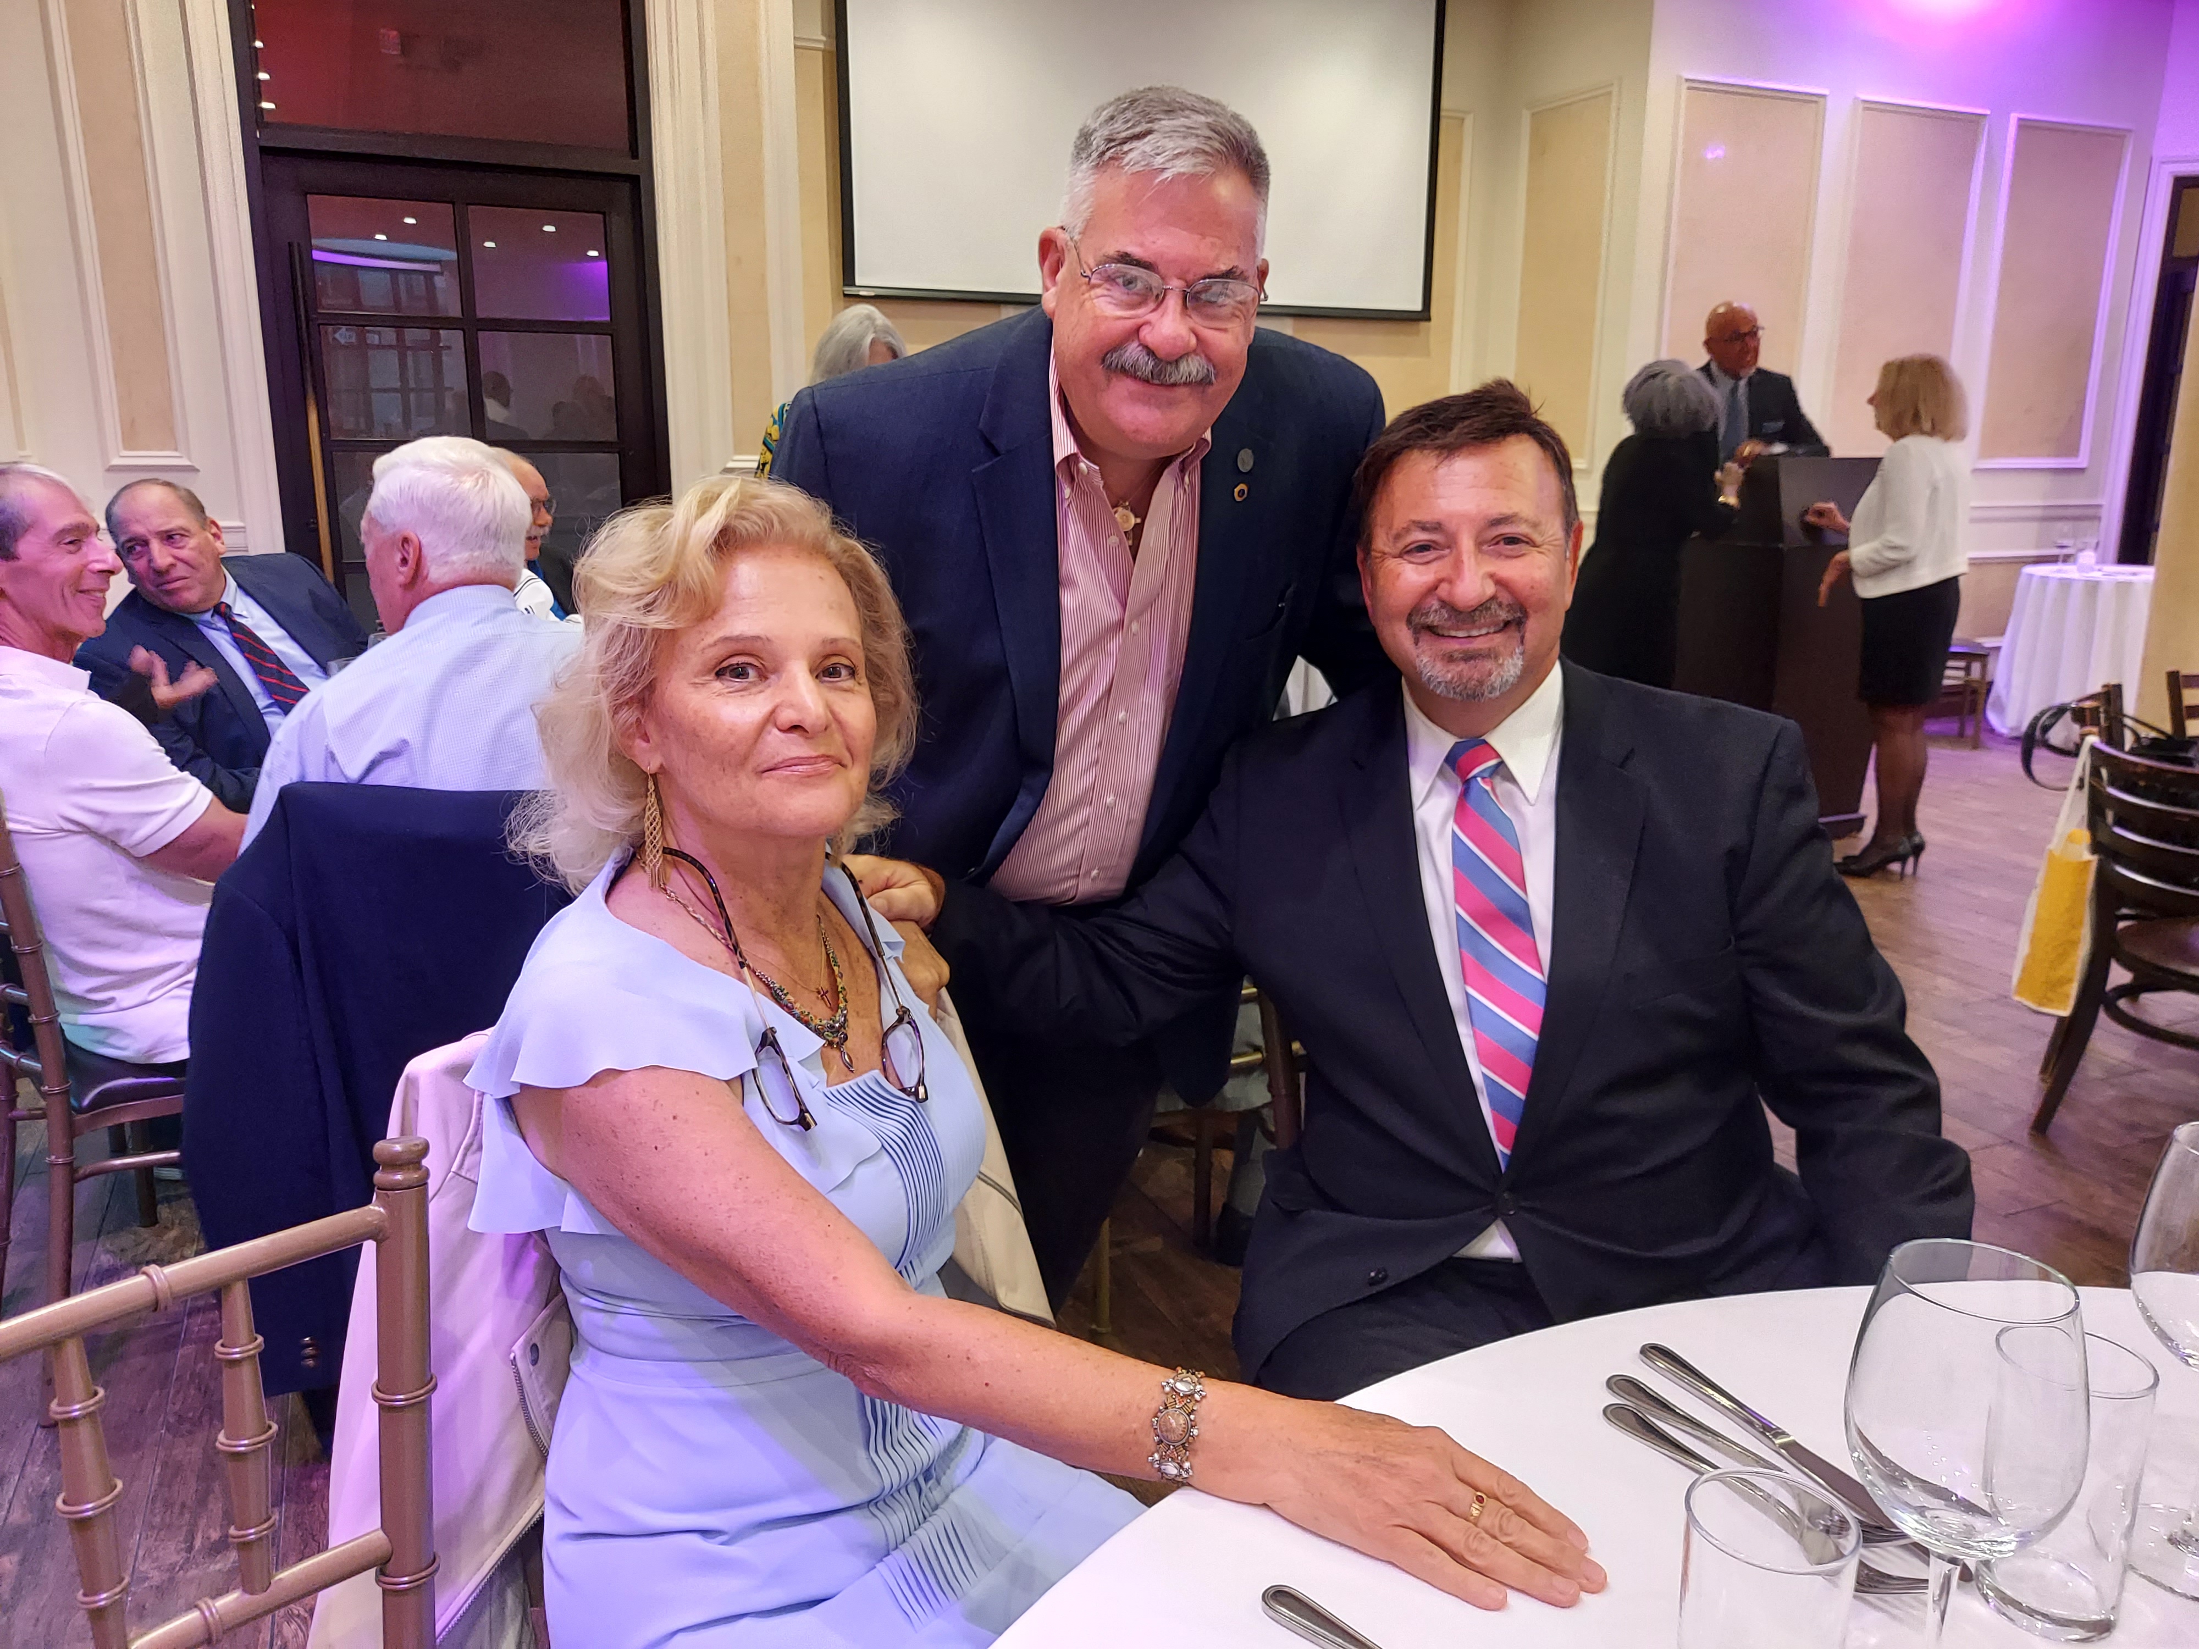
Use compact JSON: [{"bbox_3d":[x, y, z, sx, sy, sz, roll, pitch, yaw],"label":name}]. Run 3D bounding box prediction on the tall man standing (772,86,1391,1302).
[{"bbox_3d":[-0.021,0.155,1.616,0.600,1.590,0.680,-1,13,-4],"label":"tall man standing"}]

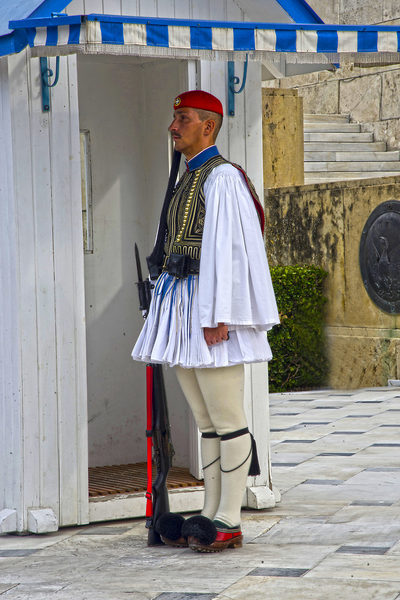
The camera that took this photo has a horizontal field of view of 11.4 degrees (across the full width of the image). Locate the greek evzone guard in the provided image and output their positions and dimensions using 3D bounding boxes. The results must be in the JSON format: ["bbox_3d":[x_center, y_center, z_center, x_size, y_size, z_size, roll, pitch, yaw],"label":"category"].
[{"bbox_3d":[0.022,0.078,8.420,0.580,1.920,0.700,-2,2,-28],"label":"greek evzone guard"}]

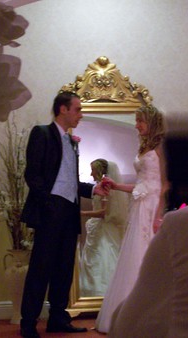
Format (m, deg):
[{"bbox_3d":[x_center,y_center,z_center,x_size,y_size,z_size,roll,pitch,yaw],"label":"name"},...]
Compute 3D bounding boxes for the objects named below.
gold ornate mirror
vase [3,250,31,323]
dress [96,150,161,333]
[{"bbox_3d":[0.119,0.149,6.200,0.800,2.200,0.140,-1,-8,-8],"label":"gold ornate mirror"},{"bbox_3d":[-0.630,0.976,6.050,0.240,0.630,0.210,-1,-3,-8],"label":"vase"},{"bbox_3d":[0.396,0.540,5.500,0.780,1.370,0.680,0,-3,-20],"label":"dress"}]

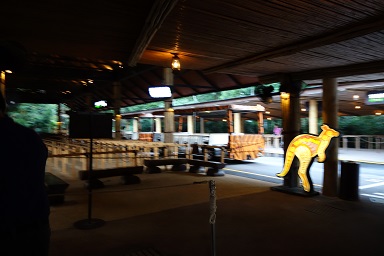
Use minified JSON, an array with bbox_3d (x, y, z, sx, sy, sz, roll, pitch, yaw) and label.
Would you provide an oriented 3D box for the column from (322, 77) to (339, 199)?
[{"bbox_3d":[3.200,0.175,6.880,0.360,2.750,0.360,0,0,-34],"label":"column"}]

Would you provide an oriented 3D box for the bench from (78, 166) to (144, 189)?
[{"bbox_3d":[-2.180,1.335,8.120,1.680,0.430,0.420,0,0,-30],"label":"bench"}]

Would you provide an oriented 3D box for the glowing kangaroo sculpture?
[{"bbox_3d":[2.680,0.715,6.980,0.200,1.600,1.500,0,0,-39],"label":"glowing kangaroo sculpture"}]

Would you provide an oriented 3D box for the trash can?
[{"bbox_3d":[3.424,1.125,6.480,0.400,0.850,0.400,0,0,-34],"label":"trash can"}]

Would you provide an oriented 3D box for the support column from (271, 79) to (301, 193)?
[{"bbox_3d":[2.563,0.090,7.730,0.420,2.920,0.420,0,0,-34],"label":"support column"}]

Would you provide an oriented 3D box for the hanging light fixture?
[{"bbox_3d":[-0.307,-1.235,5.650,0.180,0.320,0.180,0,0,-34],"label":"hanging light fixture"}]

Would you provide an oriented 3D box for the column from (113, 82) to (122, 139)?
[{"bbox_3d":[-4.691,-0.600,18.800,0.420,4.300,0.420,0,0,-34],"label":"column"}]

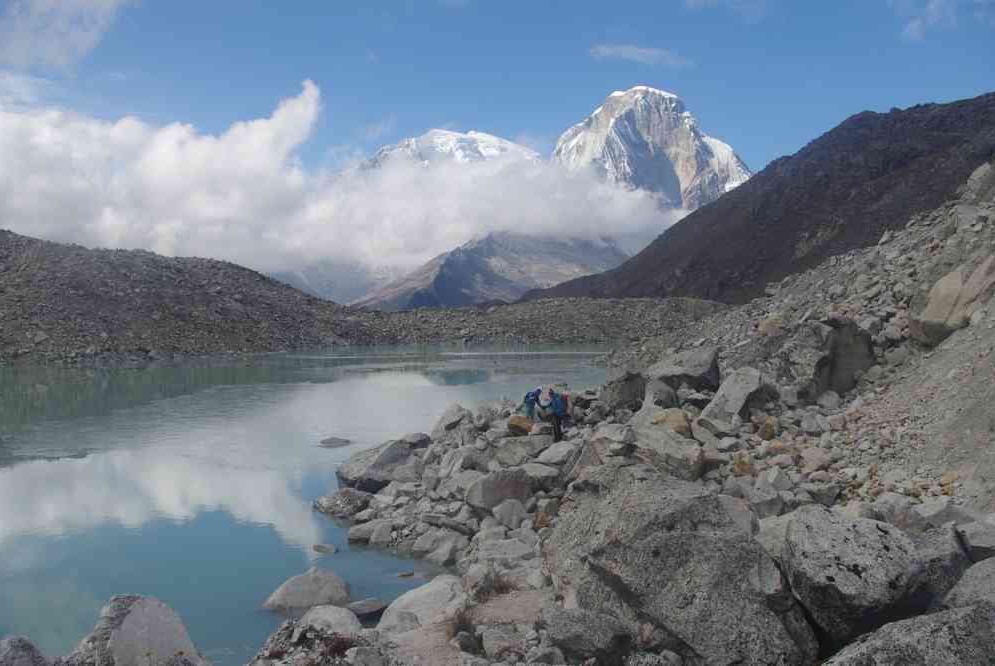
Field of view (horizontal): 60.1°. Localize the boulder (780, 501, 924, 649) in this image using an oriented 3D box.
[{"bbox_3d":[3.621,2.471,8.800,1.350,1.300,1.300,0,0,22],"label":"boulder"}]

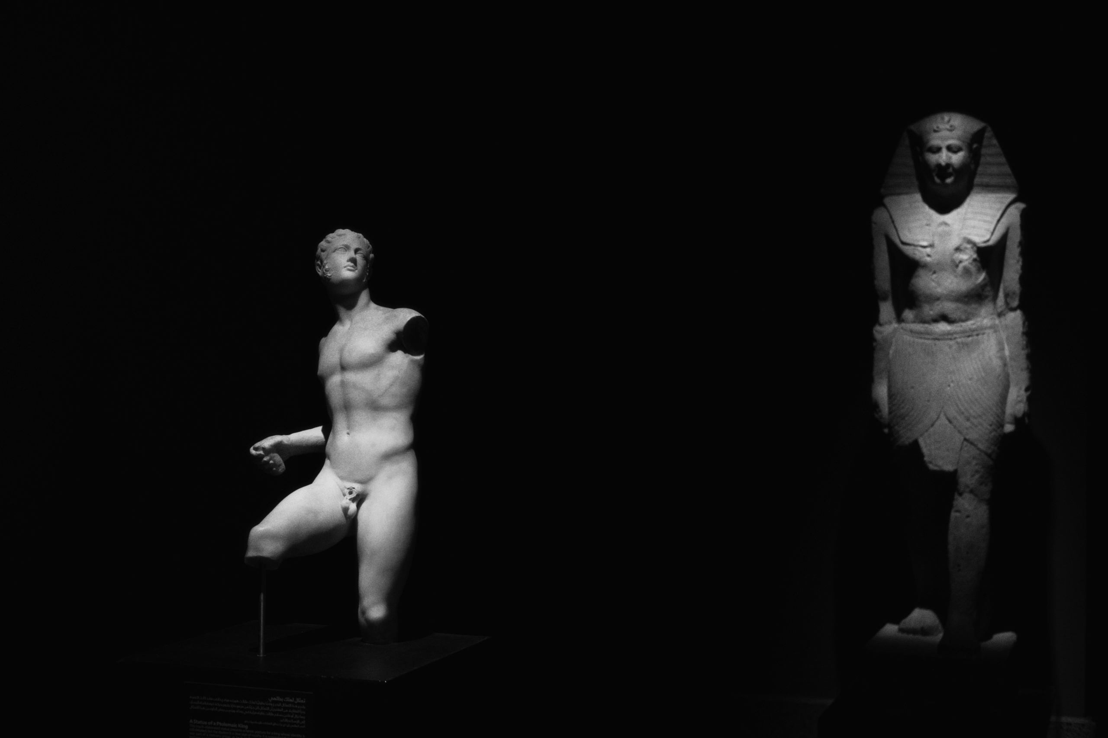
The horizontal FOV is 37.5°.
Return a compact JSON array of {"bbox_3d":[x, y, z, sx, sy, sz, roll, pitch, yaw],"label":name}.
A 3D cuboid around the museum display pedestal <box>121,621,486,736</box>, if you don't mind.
[{"bbox_3d":[-0.681,1.157,4.570,0.808,0.750,0.697,0,1,20],"label":"museum display pedestal"}]

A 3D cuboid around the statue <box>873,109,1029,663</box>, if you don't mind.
[{"bbox_3d":[1.310,0.019,5.410,0.515,1.750,0.600,0,1,20],"label":"statue"}]

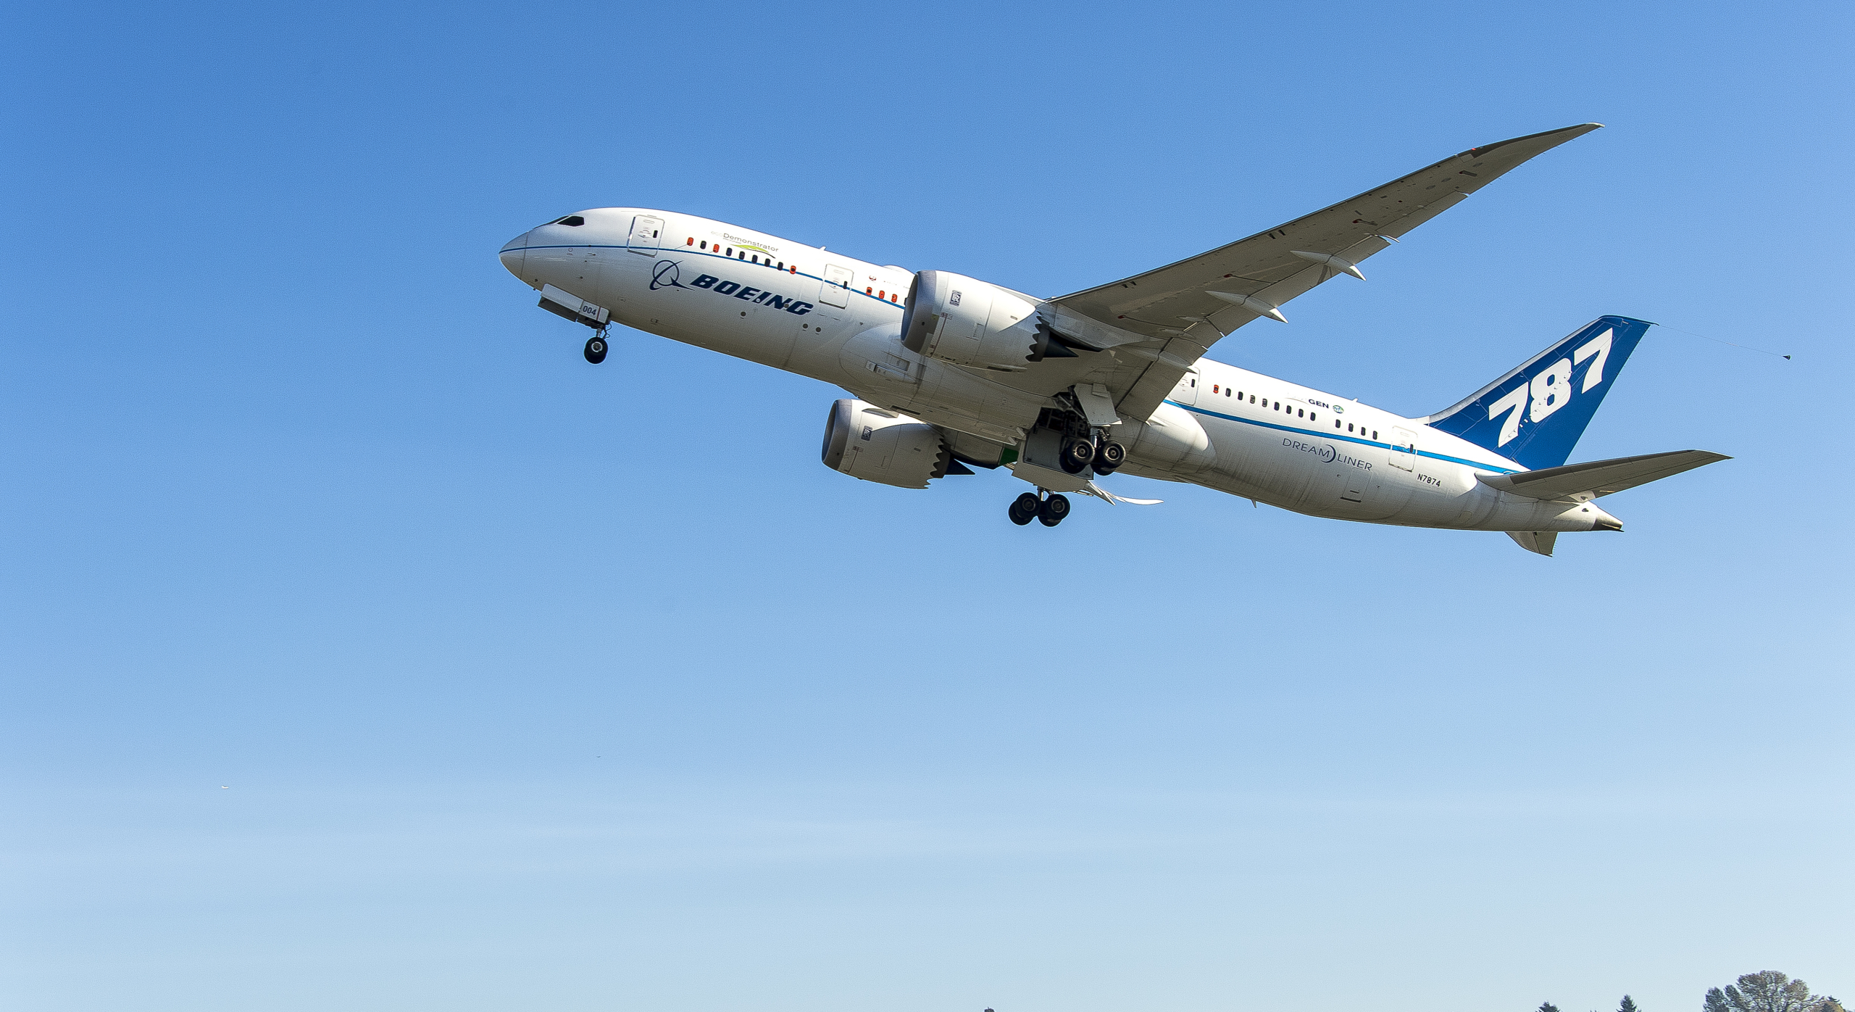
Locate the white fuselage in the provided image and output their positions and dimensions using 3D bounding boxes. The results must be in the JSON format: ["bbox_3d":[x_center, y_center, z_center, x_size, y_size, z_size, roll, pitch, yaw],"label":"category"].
[{"bbox_3d":[7.373,-5.526,128.033,56.200,6.200,5.850,15,-17,-8],"label":"white fuselage"}]

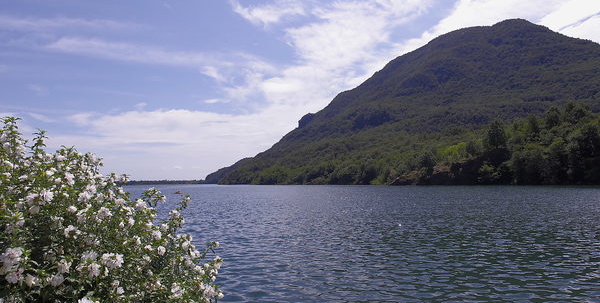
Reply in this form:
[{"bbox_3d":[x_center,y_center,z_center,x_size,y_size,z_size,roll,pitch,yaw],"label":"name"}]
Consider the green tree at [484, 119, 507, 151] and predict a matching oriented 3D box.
[{"bbox_3d":[66.806,-5.467,125.000,7.300,10.900,7.000,0,-5,0],"label":"green tree"}]

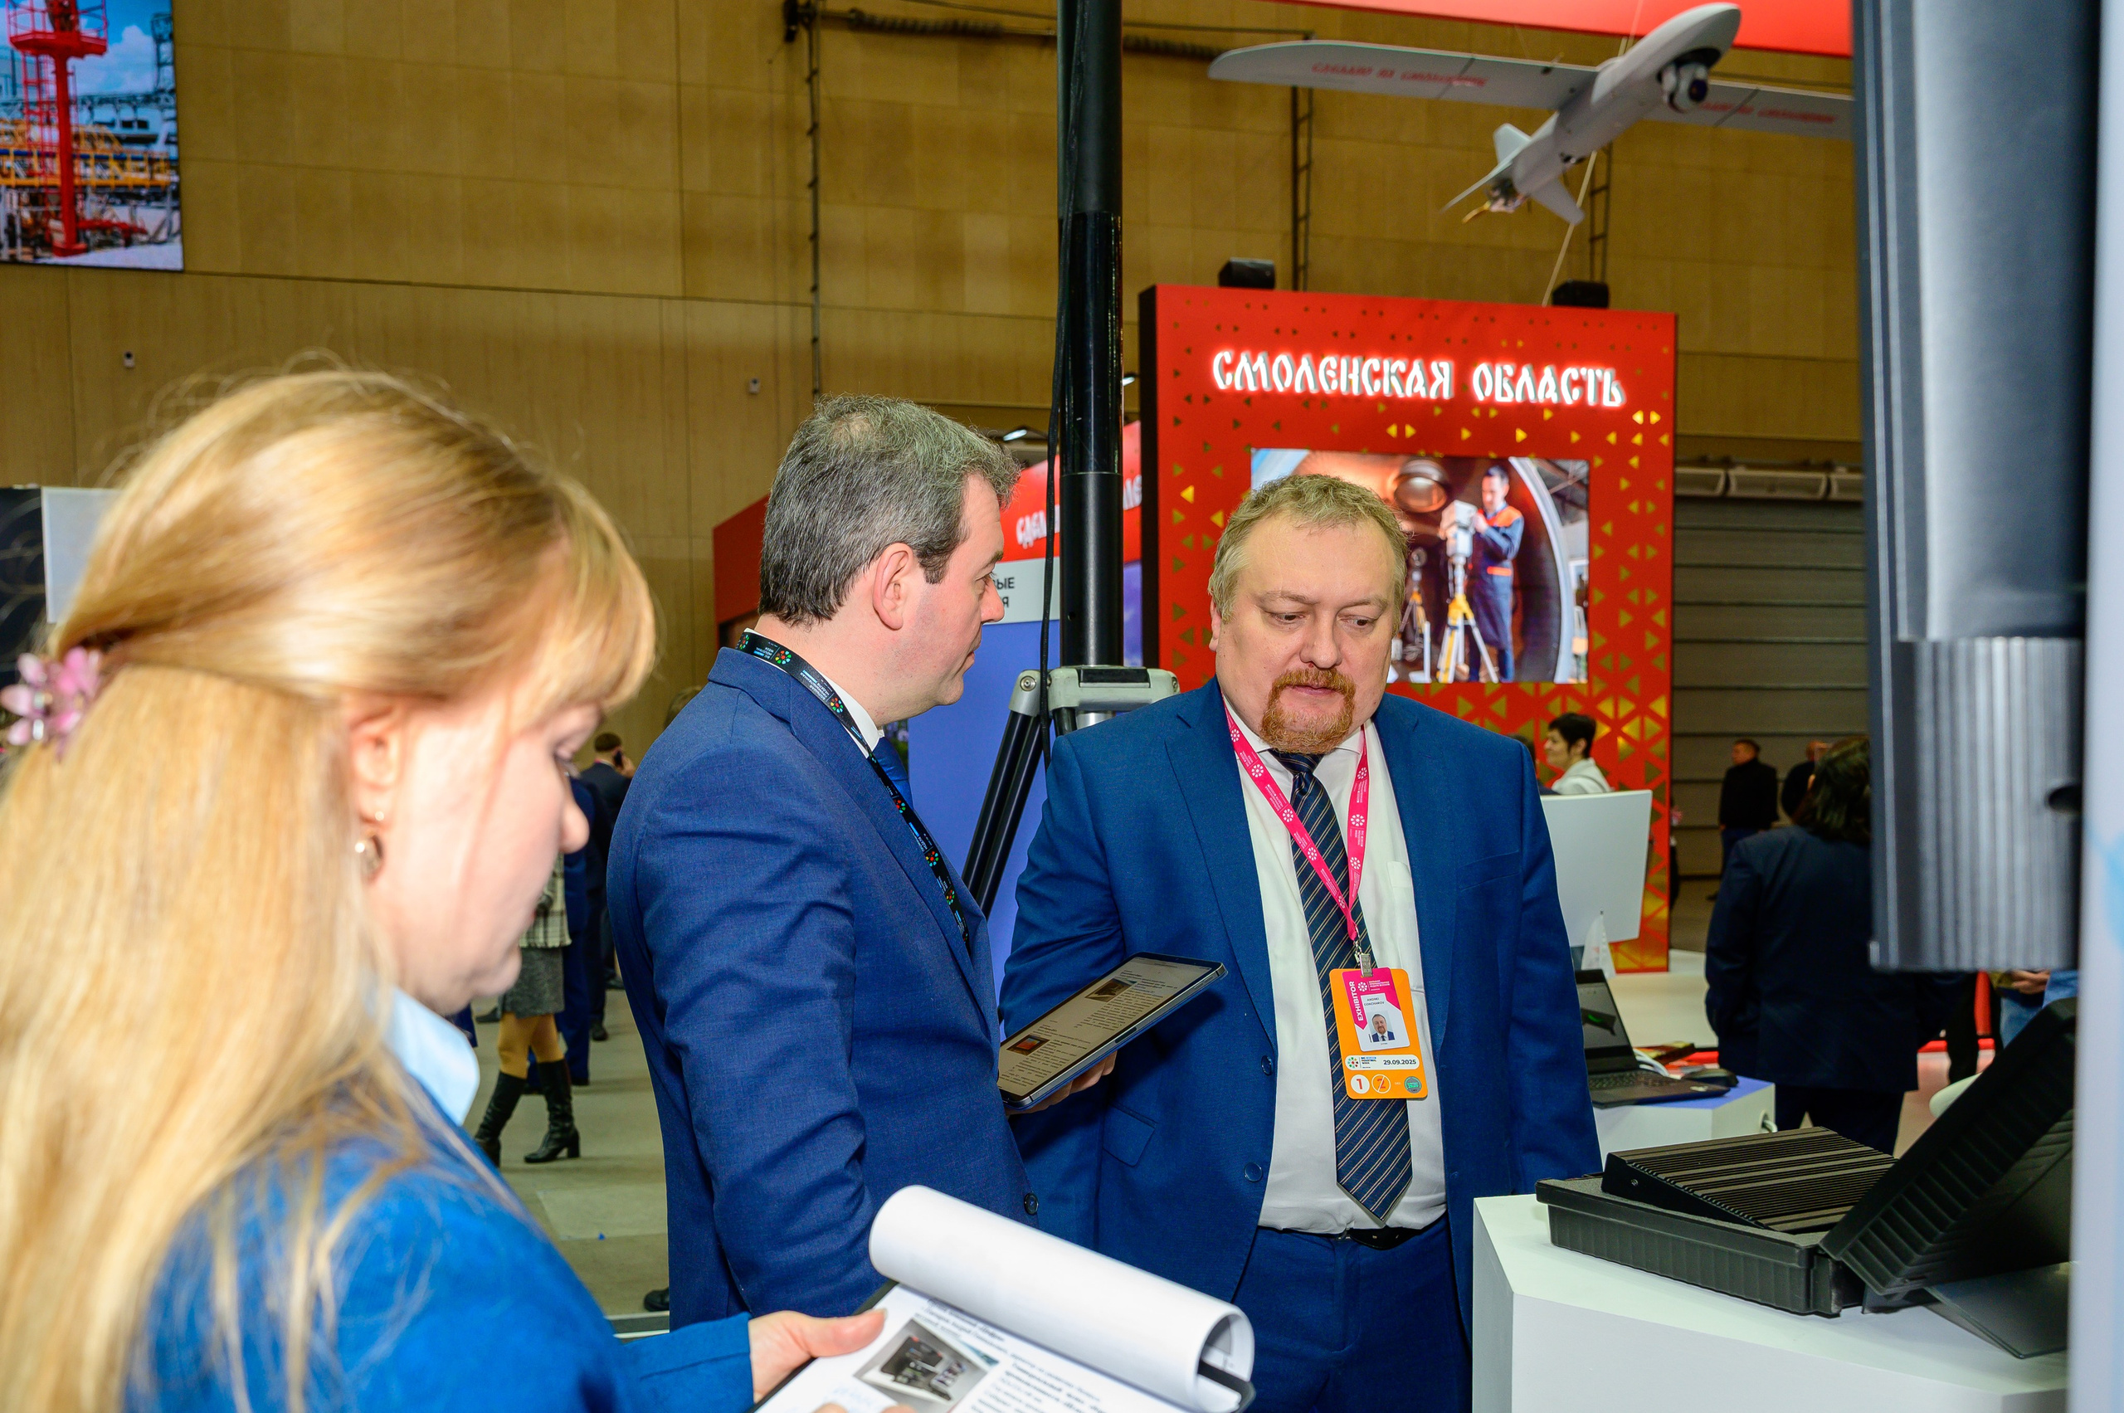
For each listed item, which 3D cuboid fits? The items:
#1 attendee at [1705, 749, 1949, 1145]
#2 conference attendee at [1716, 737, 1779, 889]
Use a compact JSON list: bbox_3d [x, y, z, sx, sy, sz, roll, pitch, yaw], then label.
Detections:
[{"bbox_3d":[1.860,0.886,3.924,0.560,1.630,0.360,-1,-2,18],"label":"attendee"},{"bbox_3d":[7.337,1.232,17.572,0.400,1.740,0.580,1,-2,-33],"label":"conference attendee"}]

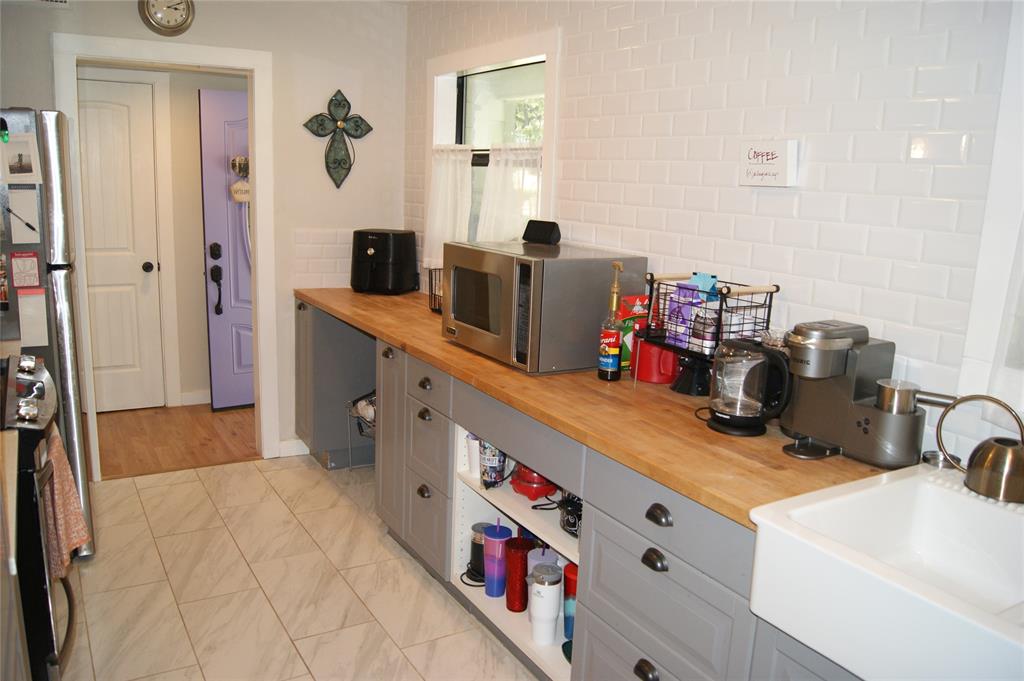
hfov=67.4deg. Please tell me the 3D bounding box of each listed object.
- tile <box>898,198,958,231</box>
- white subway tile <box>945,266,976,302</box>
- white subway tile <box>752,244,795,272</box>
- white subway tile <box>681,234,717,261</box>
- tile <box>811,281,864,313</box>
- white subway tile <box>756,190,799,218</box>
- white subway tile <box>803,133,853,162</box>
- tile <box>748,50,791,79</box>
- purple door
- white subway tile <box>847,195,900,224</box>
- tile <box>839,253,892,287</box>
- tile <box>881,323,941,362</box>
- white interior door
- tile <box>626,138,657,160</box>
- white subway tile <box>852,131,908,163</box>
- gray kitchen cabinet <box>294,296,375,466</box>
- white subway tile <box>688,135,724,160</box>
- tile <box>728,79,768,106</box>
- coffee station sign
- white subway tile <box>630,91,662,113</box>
[{"bbox_3d":[1.016,-0.310,1.877,0.010,0.077,0.151,-6,15,-32],"label":"tile"},{"bbox_3d":[1.067,-0.137,1.824,0.010,0.077,0.065,-6,15,-32],"label":"white subway tile"},{"bbox_3d":[0.763,-0.248,2.270,0.009,0.076,0.150,-5,14,-32],"label":"white subway tile"},{"bbox_3d":[0.611,-0.308,2.530,0.010,0.077,0.151,-6,15,-32],"label":"white subway tile"},{"bbox_3d":[0.875,-0.118,2.072,0.010,0.076,0.152,-5,14,-32],"label":"tile"},{"bbox_3d":[0.771,-0.397,2.235,0.010,0.076,0.152,-5,14,-32],"label":"white subway tile"},{"bbox_3d":[0.867,-0.526,2.102,0.009,0.076,0.152,-7,15,-32],"label":"white subway tile"},{"bbox_3d":[0.744,-0.793,2.219,0.009,0.076,0.150,-5,14,-32],"label":"tile"},{"bbox_3d":[-1.548,-0.566,5.077,0.910,2.030,0.045,-6,15,-32],"label":"purple door"},{"bbox_3d":[0.924,-0.334,1.957,0.009,0.075,0.150,-5,14,-31],"label":"white subway tile"},{"bbox_3d":[0.925,-0.180,2.015,0.010,0.079,0.153,-5,14,-32],"label":"tile"},{"bbox_3d":[0.989,0.005,1.901,0.009,0.075,0.150,-5,14,-31],"label":"tile"},{"bbox_3d":[-2.487,-0.541,4.693,0.610,2.035,0.036,-5,14,-32],"label":"white interior door"},{"bbox_3d":[0.461,-0.679,2.731,0.009,0.076,0.152,-7,15,-32],"label":"tile"},{"bbox_3d":[0.948,-0.495,1.977,0.009,0.076,0.152,-7,15,-32],"label":"white subway tile"},{"bbox_3d":[-0.870,0.205,4.388,0.620,0.890,0.320,-5,14,-32],"label":"gray kitchen cabinet"},{"bbox_3d":[0.615,-0.610,2.453,0.009,0.076,0.150,-5,14,-32],"label":"white subway tile"},{"bbox_3d":[0.702,-0.738,2.298,0.010,0.076,0.152,-5,14,-32],"label":"tile"},{"bbox_3d":[0.735,-0.507,2.201,0.040,0.130,0.173,-5,14,-32],"label":"coffee station sign"},{"bbox_3d":[0.468,-0.834,2.695,0.009,0.076,0.152,-7,15,-32],"label":"white subway tile"}]

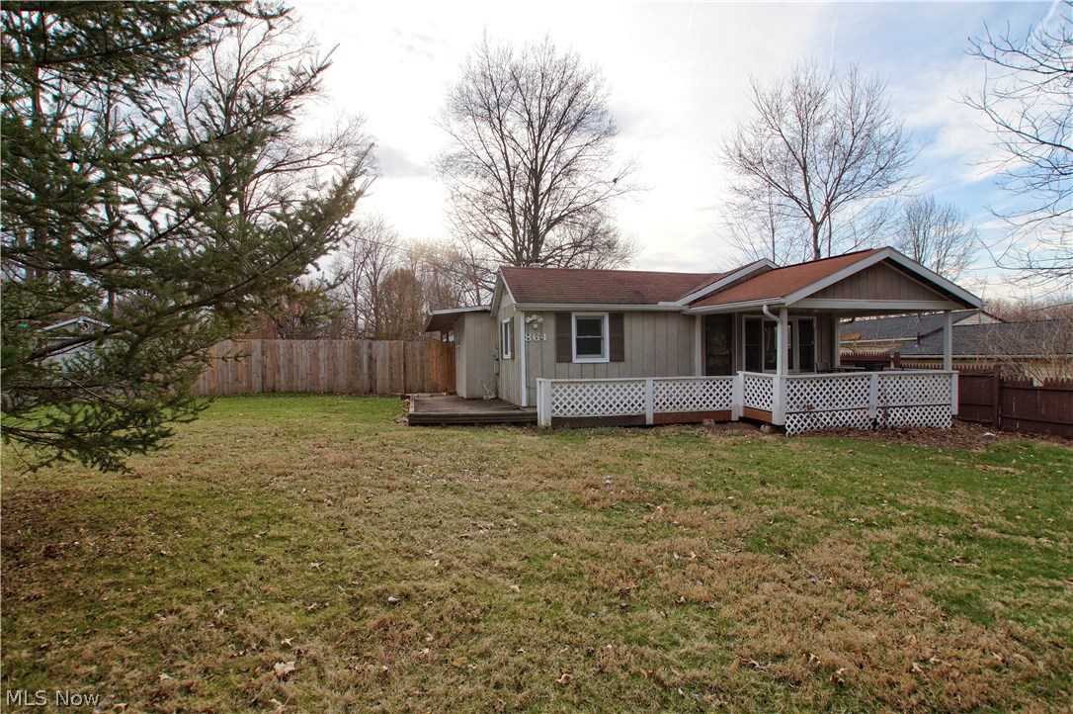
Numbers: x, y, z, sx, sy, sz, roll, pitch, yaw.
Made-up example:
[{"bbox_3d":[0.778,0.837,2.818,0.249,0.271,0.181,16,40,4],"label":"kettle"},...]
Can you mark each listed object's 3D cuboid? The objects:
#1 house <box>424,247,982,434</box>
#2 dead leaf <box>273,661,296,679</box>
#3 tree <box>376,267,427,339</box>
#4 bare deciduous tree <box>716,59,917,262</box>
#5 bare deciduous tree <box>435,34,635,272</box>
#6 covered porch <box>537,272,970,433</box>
[{"bbox_3d":[2.712,-0.566,12.351,10.600,3.750,8.500,-1,1,-14],"label":"house"},{"bbox_3d":[-1.177,1.466,2.230,0.100,0.035,0.090,-1,1,-14],"label":"dead leaf"},{"bbox_3d":[-7.885,-2.124,28.078,3.019,6.264,3.019,-1,1,-14],"label":"tree"},{"bbox_3d":[13.765,-6.721,23.188,9.444,15.230,9.444,-1,1,-14],"label":"bare deciduous tree"},{"bbox_3d":[0.098,-8.682,27.238,11.423,19.207,11.423,-1,1,-14],"label":"bare deciduous tree"},{"bbox_3d":[4.181,-0.301,9.964,8.700,3.300,3.050,-1,1,-14],"label":"covered porch"}]

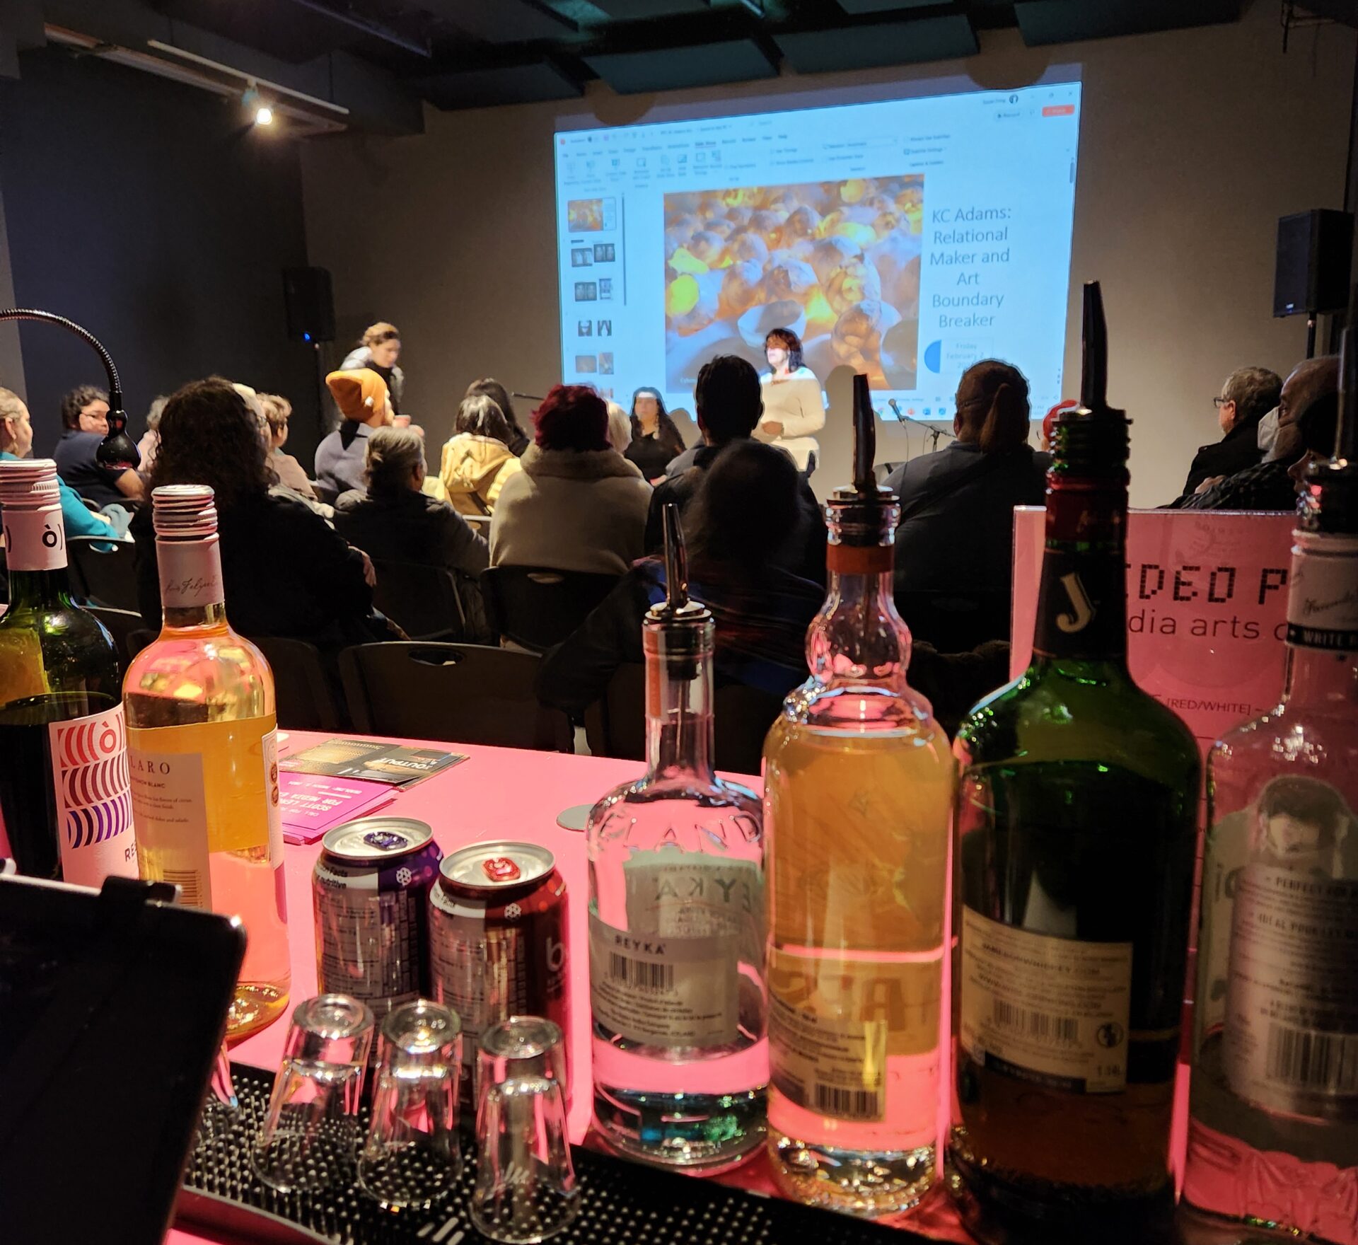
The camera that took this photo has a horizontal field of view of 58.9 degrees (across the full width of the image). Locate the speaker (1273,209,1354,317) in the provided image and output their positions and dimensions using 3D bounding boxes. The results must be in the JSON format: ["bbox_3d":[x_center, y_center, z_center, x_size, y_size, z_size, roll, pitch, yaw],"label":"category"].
[{"bbox_3d":[3.466,-1.948,6.577,0.300,0.525,0.320,-4,11,-14],"label":"speaker"}]

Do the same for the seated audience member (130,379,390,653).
[{"bbox_3d":[-0.879,0.052,2.998,0.540,1.300,0.750,5,12,29],"label":"seated audience member"}]

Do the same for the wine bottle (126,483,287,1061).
[{"bbox_3d":[-0.254,0.074,0.647,0.073,0.295,0.073,1,11,6],"label":"wine bottle"}]

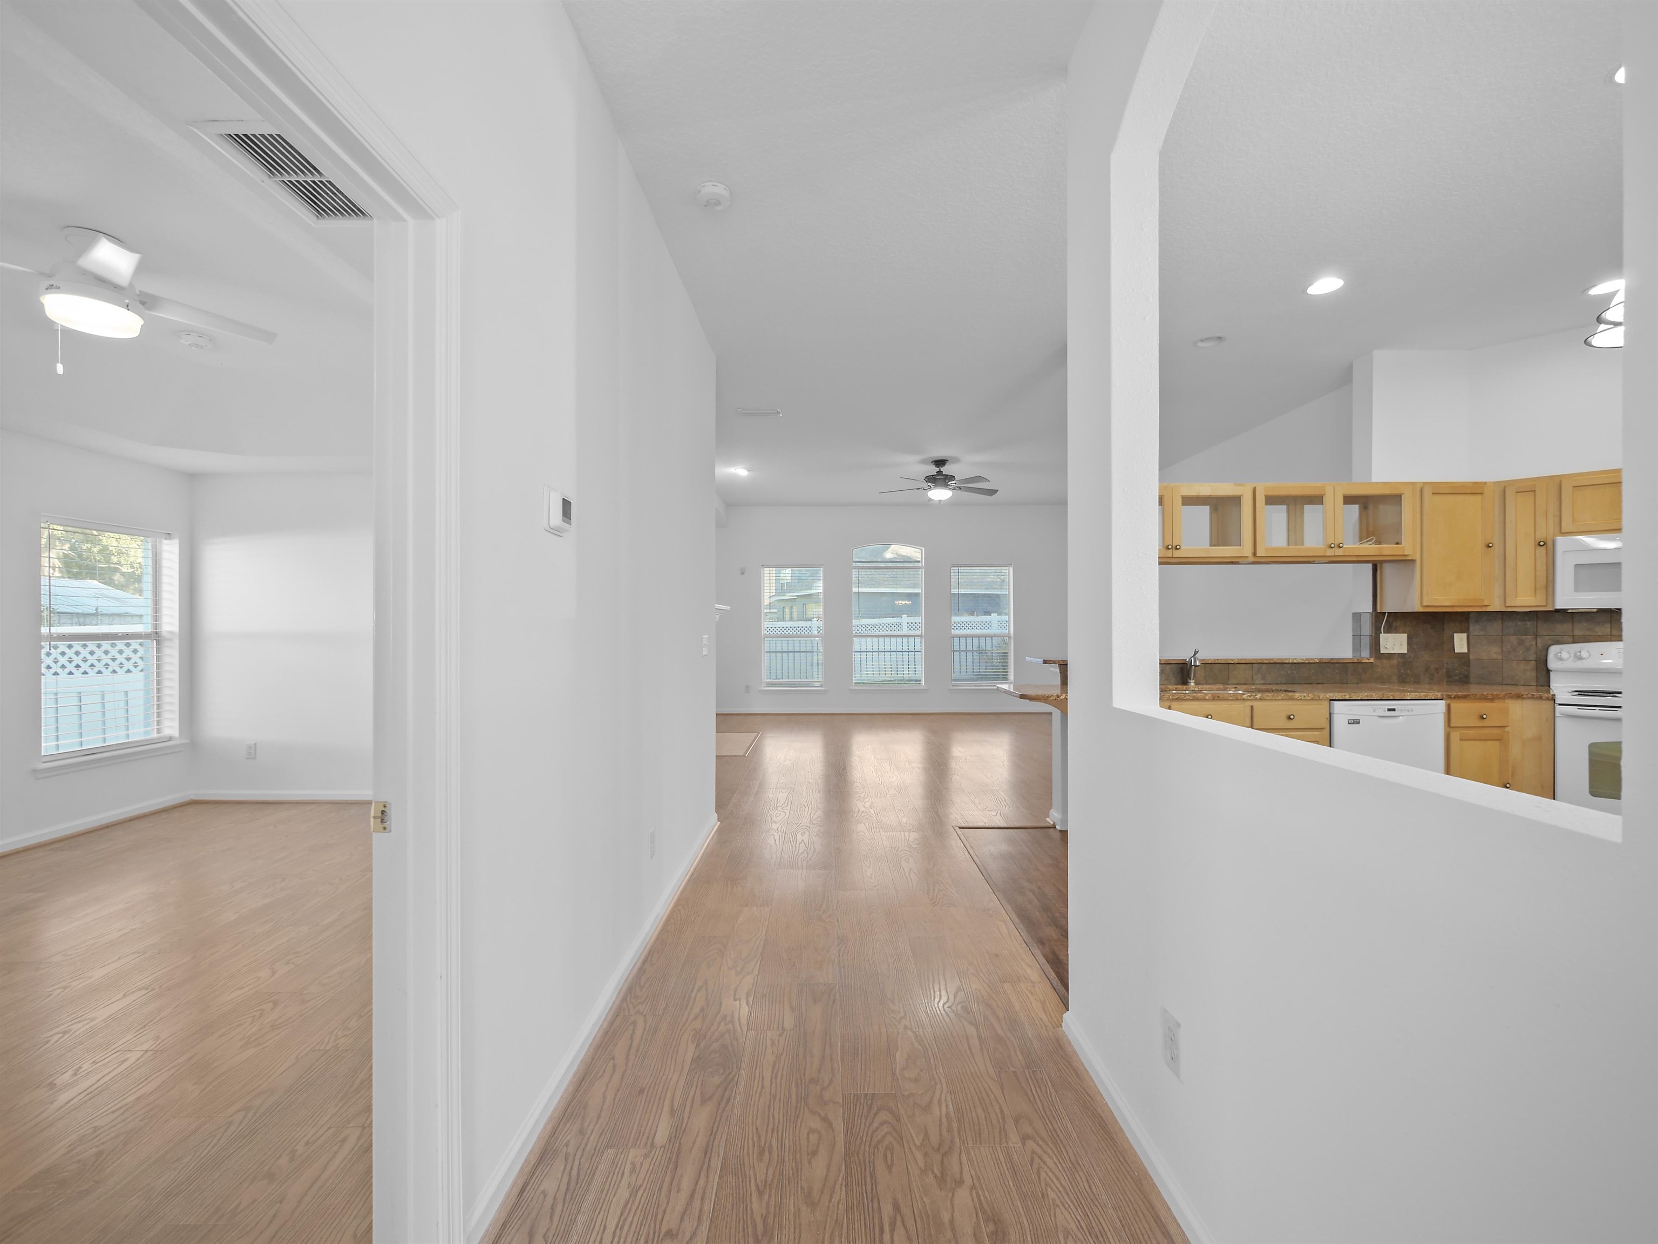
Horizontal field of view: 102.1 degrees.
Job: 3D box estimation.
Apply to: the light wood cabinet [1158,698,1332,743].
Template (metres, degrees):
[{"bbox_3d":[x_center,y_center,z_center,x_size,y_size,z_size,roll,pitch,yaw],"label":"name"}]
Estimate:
[{"bbox_3d":[2.236,0.864,3.878,0.910,0.876,0.620,0,0,0],"label":"light wood cabinet"}]

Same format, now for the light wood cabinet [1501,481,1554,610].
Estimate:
[{"bbox_3d":[4.059,-0.453,3.920,0.230,0.762,0.320,-1,-1,45],"label":"light wood cabinet"}]

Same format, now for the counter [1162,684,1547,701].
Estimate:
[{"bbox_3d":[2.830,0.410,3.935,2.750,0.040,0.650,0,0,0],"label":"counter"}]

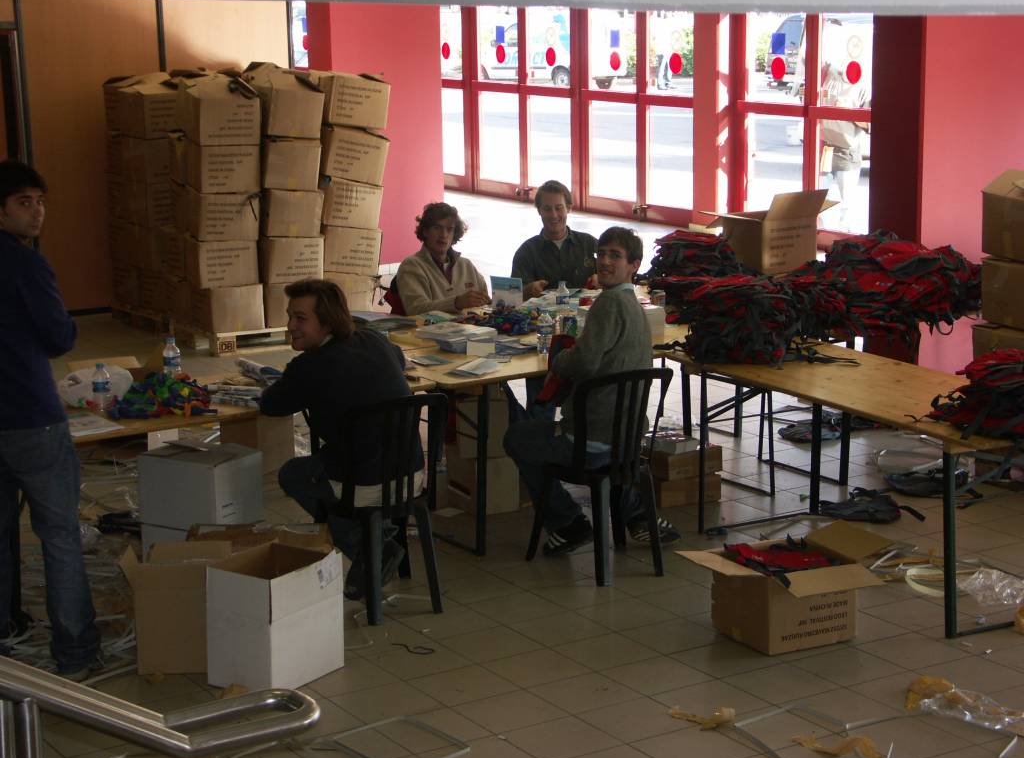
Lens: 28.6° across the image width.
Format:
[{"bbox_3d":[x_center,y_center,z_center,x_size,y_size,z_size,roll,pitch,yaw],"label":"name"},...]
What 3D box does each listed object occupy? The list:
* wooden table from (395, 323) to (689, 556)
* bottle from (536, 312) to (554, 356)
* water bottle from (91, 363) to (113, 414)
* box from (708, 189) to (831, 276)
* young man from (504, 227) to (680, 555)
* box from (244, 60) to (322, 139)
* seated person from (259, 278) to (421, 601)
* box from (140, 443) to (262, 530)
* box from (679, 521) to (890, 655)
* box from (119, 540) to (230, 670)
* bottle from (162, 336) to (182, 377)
[{"bbox_3d":[0.340,0.215,9.208,1.970,0.758,0.790,-8,14,-33],"label":"wooden table"},{"bbox_3d":[0.145,-0.206,8.915,0.066,0.190,0.066,-8,14,-32],"label":"bottle"},{"bbox_3d":[-1.608,0.030,7.845,0.068,0.198,0.068,-8,14,-32],"label":"water bottle"},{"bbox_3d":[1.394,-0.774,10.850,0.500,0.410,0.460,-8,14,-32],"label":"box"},{"bbox_3d":[0.346,0.070,8.358,0.580,1.340,0.750,-11,16,-41],"label":"young man"},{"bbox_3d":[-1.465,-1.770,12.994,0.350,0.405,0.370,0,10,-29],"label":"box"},{"bbox_3d":[-0.663,0.270,7.777,0.520,1.250,0.700,-11,16,-42],"label":"seated person"},{"bbox_3d":[-1.236,0.429,7.997,0.410,0.285,0.286,7,14,34],"label":"box"},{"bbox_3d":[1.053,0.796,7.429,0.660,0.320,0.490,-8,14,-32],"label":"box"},{"bbox_3d":[-1.196,0.806,7.215,0.360,0.400,0.360,-1,12,-2],"label":"box"},{"bbox_3d":[-1.407,-0.072,8.336,0.070,0.200,0.070,-1,12,0],"label":"bottle"}]

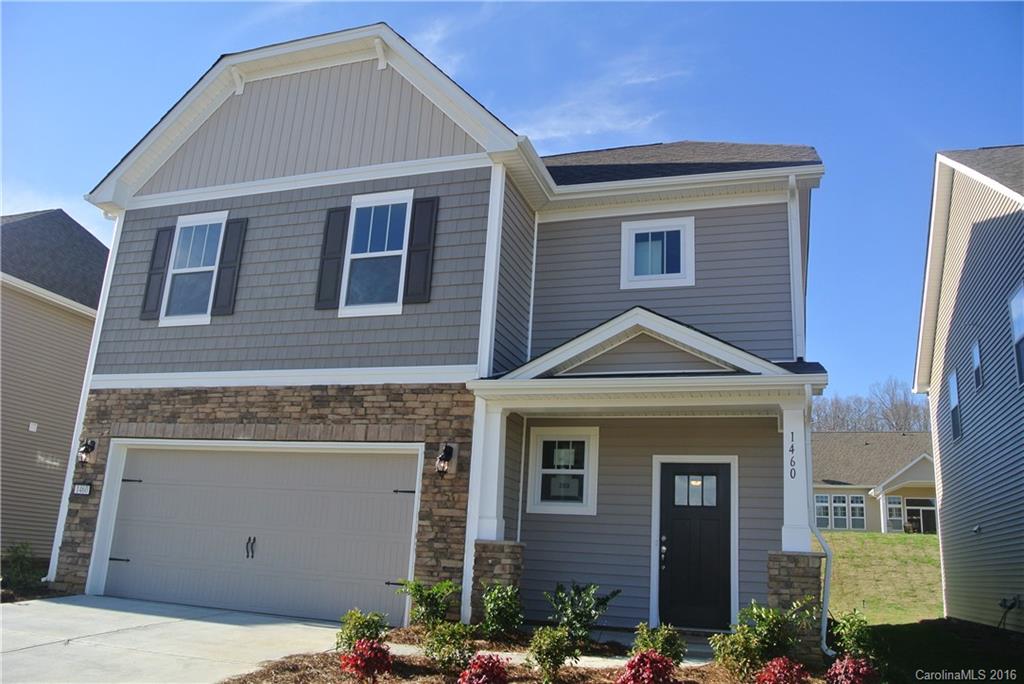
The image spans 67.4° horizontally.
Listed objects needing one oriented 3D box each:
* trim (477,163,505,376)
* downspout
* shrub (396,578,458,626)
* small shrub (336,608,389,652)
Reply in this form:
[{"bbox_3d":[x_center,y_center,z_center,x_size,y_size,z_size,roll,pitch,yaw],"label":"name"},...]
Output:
[{"bbox_3d":[-0.270,-0.978,10.049,0.130,2.880,0.130,-2,-15,19],"label":"trim"},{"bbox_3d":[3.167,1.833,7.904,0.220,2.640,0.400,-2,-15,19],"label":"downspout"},{"bbox_3d":[-0.953,2.926,8.623,0.691,0.518,0.580,-2,-15,19],"label":"shrub"},{"bbox_3d":[-1.394,2.702,7.143,0.494,0.423,0.450,-2,-15,19],"label":"small shrub"}]

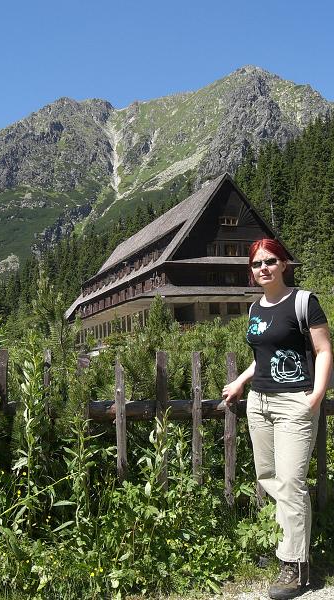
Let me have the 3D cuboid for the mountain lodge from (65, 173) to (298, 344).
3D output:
[{"bbox_3d":[0.300,-2.600,81.600,16.570,16.050,38.070,0,-6,-20],"label":"mountain lodge"}]

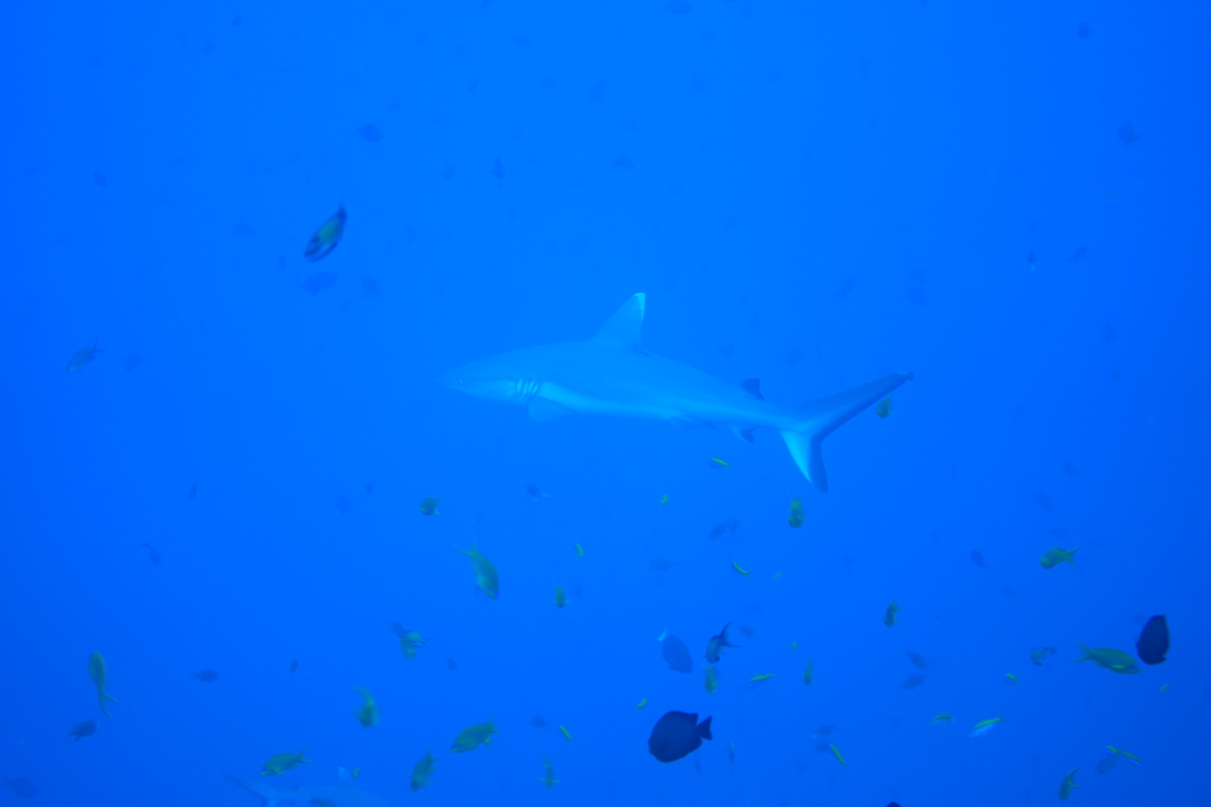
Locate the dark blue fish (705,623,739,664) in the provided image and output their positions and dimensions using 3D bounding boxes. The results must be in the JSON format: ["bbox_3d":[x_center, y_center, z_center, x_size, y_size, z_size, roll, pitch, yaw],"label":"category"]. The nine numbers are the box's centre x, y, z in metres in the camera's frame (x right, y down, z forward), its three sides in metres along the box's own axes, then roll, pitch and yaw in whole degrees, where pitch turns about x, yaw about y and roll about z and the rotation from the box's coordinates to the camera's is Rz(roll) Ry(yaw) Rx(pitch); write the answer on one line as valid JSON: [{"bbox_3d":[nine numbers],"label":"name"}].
[{"bbox_3d":[0.248,0.508,5.000,0.032,0.100,0.050,-5,-43,32],"label":"dark blue fish"}]

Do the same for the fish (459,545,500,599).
[{"bbox_3d":[-0.247,0.329,4.600,0.045,0.130,0.024,-30,-15,0],"label":"fish"}]

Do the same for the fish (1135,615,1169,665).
[{"bbox_3d":[1.046,0.452,4.500,0.030,0.095,0.120,0,7,34],"label":"fish"}]

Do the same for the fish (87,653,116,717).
[{"bbox_3d":[-0.940,0.525,4.400,0.022,0.122,0.035,-5,-20,-29],"label":"fish"}]

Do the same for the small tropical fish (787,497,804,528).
[{"bbox_3d":[0.405,0.231,5.000,0.030,0.042,0.095,0,41,0],"label":"small tropical fish"}]

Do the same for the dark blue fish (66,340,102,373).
[{"bbox_3d":[-1.549,-0.138,7.000,0.135,0.058,0.024,-38,9,-11],"label":"dark blue fish"}]

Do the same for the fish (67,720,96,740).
[{"bbox_3d":[-2.340,1.456,10.500,0.140,0.075,0.025,-24,0,0],"label":"fish"}]

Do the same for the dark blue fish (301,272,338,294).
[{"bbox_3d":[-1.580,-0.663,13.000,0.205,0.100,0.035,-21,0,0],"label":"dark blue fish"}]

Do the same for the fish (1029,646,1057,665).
[{"bbox_3d":[0.967,0.556,5.200,0.066,0.034,0.016,-13,4,-18],"label":"fish"}]

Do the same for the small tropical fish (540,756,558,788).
[{"bbox_3d":[-0.115,0.750,4.800,0.025,0.090,0.035,-4,-42,-4],"label":"small tropical fish"}]

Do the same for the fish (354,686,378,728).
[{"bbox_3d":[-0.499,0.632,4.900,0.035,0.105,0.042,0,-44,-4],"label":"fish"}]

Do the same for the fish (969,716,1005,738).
[{"bbox_3d":[0.811,0.687,5.000,0.085,0.026,0.014,-22,2,-6],"label":"fish"}]

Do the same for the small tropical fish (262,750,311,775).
[{"bbox_3d":[-0.610,0.687,4.500,0.102,0.040,0.020,-18,0,-15],"label":"small tropical fish"}]

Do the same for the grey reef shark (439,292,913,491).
[{"bbox_3d":[0.228,-0.040,7.600,1.580,0.600,0.520,5,-1,12],"label":"grey reef shark"}]

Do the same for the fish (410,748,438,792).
[{"bbox_3d":[-0.356,0.717,4.600,0.040,0.100,0.022,33,-21,1],"label":"fish"}]

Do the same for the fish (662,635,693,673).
[{"bbox_3d":[0.206,0.724,6.800,0.080,0.145,0.028,-41,6,0],"label":"fish"}]

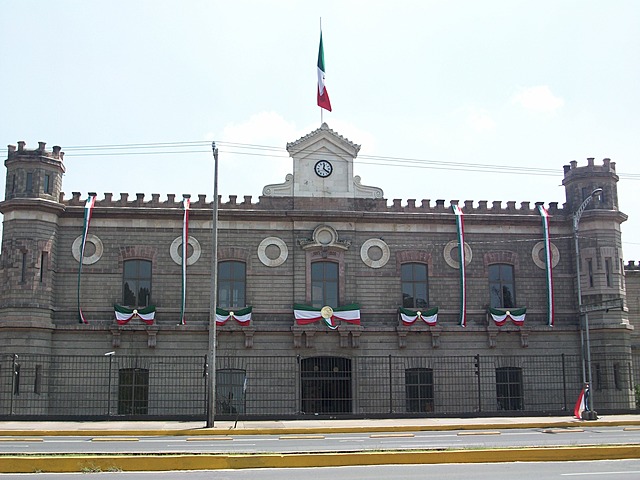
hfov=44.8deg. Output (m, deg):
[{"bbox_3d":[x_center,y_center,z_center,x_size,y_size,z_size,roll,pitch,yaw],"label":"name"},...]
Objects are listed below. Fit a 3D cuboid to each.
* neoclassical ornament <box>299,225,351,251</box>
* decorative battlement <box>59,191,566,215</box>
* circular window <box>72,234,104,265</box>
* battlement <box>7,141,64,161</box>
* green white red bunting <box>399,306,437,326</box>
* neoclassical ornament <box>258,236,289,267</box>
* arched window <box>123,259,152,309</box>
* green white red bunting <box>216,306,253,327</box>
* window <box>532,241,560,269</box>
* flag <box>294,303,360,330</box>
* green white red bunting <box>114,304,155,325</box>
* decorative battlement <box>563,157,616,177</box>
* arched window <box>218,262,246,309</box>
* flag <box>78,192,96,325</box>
[{"bbox_3d":[0.224,-0.082,42.435,2.848,1.357,0.450,1,-11,-7],"label":"neoclassical ornament"},{"bbox_3d":[0.105,-1.887,42.895,27.892,0.781,0.500,1,-11,-7],"label":"decorative battlement"},{"bbox_3d":[-12.349,0.522,41.350,1.630,1.630,0.200,1,-11,-7],"label":"circular window"},{"bbox_3d":[-16.357,-4.638,44.605,3.217,1.096,3.217,1,-11,-7],"label":"battlement"},{"bbox_3d":[5.318,4.143,41.814,2.112,1.046,0.250,1,-11,-7],"label":"green white red bunting"},{"bbox_3d":[-2.559,0.647,42.552,1.630,1.630,0.200,1,-11,-7],"label":"neoclassical ornament"},{"bbox_3d":[-10.378,2.577,44.096,1.577,2.994,0.350,1,-11,-7],"label":"arched window"},{"bbox_3d":[-4.594,4.005,40.676,2.102,1.018,0.250,1,-11,-7],"label":"green white red bunting"},{"bbox_3d":[12.949,0.876,44.451,1.630,1.630,0.200,1,-11,-7],"label":"window"},{"bbox_3d":[0.422,4.286,43.670,3.741,1.544,0.300,1,-10,-7],"label":"flag"},{"bbox_3d":[-9.528,3.873,40.122,2.095,1.056,0.250,1,-11,-7],"label":"green white red bunting"},{"bbox_3d":[15.756,-3.883,45.219,3.054,0.875,3.054,1,-11,-7],"label":"decorative battlement"},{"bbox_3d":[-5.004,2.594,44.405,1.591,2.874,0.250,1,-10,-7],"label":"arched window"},{"bbox_3d":[-12.124,1.016,40.595,0.959,6.833,0.600,1,-11,-7],"label":"flag"}]

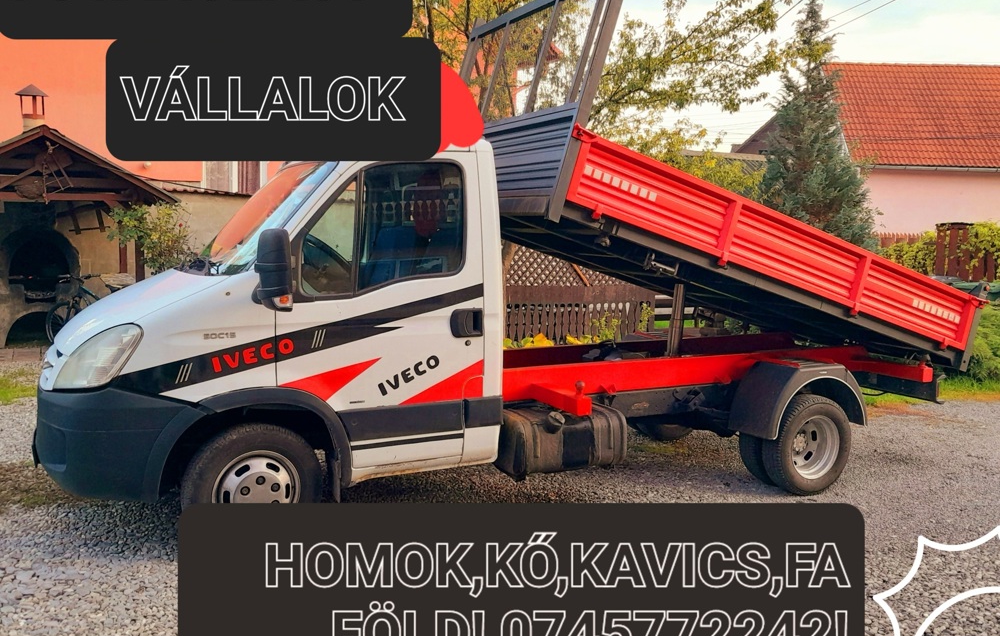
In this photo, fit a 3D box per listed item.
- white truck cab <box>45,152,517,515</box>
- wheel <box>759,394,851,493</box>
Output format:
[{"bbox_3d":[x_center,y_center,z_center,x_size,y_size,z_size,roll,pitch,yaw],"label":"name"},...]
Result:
[{"bbox_3d":[-1.450,-0.088,4.730,2.360,2.070,2.060,-2,6,-24],"label":"white truck cab"},{"bbox_3d":[2.161,0.885,5.502,0.697,0.697,0.200,0,5,-25],"label":"wheel"}]

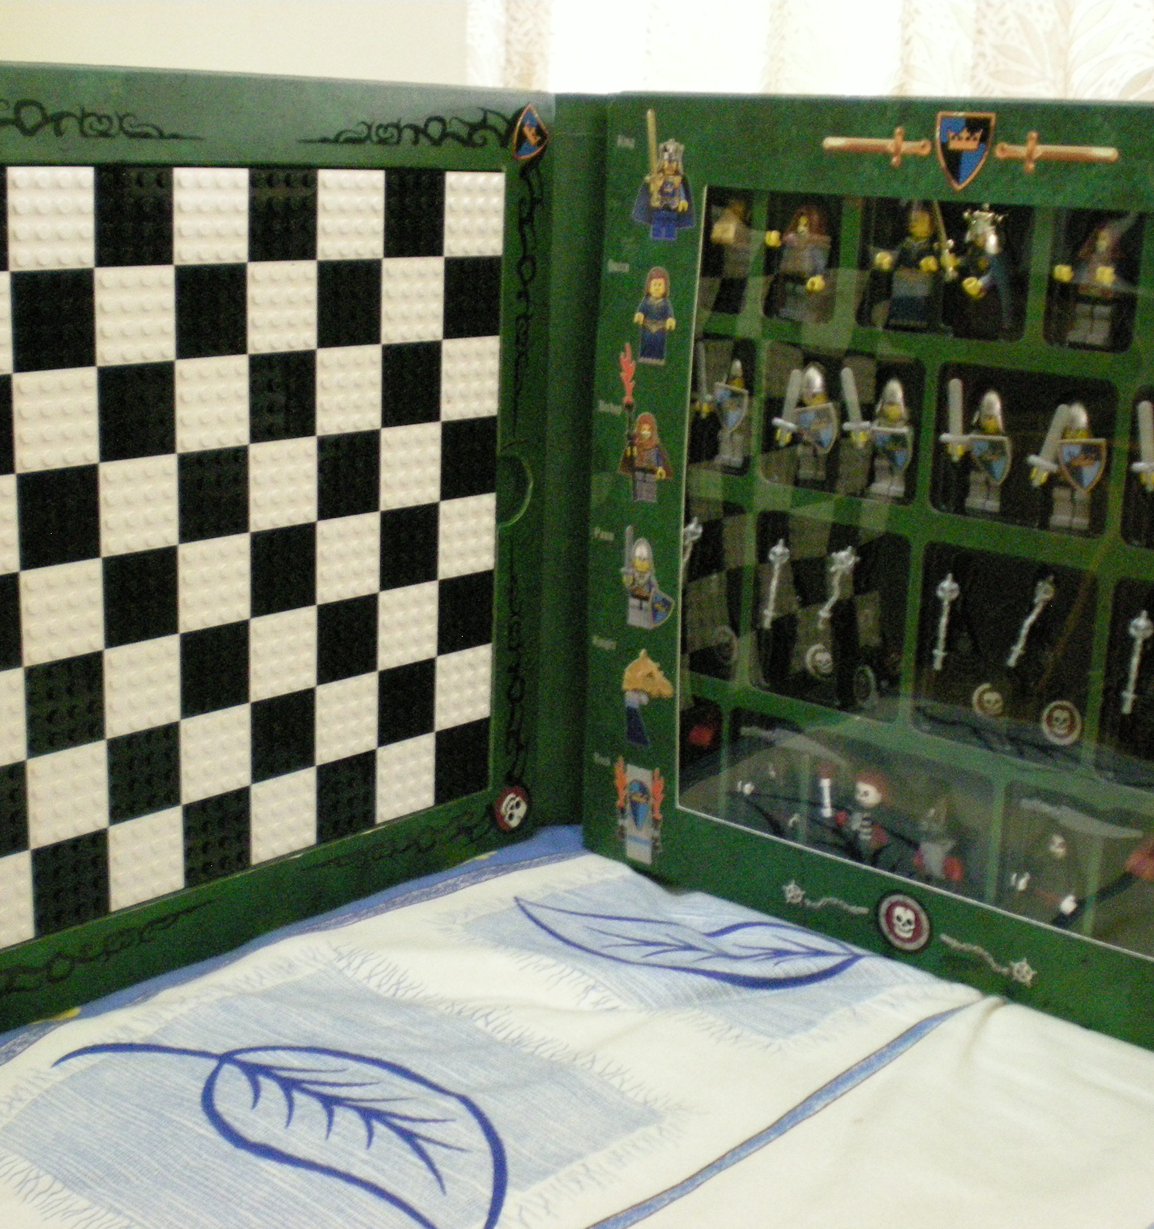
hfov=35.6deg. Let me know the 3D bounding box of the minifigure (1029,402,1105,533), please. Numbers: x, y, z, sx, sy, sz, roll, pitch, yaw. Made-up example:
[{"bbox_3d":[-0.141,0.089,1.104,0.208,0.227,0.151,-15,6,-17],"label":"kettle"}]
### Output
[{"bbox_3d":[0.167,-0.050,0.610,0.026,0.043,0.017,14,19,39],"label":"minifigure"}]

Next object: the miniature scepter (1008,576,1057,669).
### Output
[{"bbox_3d":[0.160,0.002,0.632,0.009,0.037,0.009,35,32,29],"label":"miniature scepter"}]

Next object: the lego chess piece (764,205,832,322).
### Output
[{"bbox_3d":[0.083,-0.130,0.666,0.024,0.042,0.018,12,18,34],"label":"lego chess piece"}]

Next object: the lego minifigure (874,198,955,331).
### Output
[{"bbox_3d":[0.118,-0.124,0.640,0.025,0.042,0.016,14,20,38],"label":"lego minifigure"}]

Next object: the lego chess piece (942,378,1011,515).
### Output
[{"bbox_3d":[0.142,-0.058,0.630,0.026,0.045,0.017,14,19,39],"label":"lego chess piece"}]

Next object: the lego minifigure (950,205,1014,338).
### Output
[{"bbox_3d":[0.140,-0.118,0.619,0.018,0.045,0.022,-7,17,-29],"label":"lego minifigure"}]

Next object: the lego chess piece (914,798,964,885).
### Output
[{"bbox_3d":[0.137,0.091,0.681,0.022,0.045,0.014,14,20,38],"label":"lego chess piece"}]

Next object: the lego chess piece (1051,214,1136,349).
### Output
[{"bbox_3d":[0.171,-0.111,0.598,0.025,0.043,0.016,14,20,38],"label":"lego chess piece"}]

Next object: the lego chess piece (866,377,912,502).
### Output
[{"bbox_3d":[0.115,-0.065,0.660,0.021,0.043,0.014,14,20,38],"label":"lego chess piece"}]

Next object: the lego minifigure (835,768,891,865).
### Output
[{"bbox_3d":[0.111,0.080,0.693,0.023,0.042,0.017,14,19,39],"label":"lego minifigure"}]

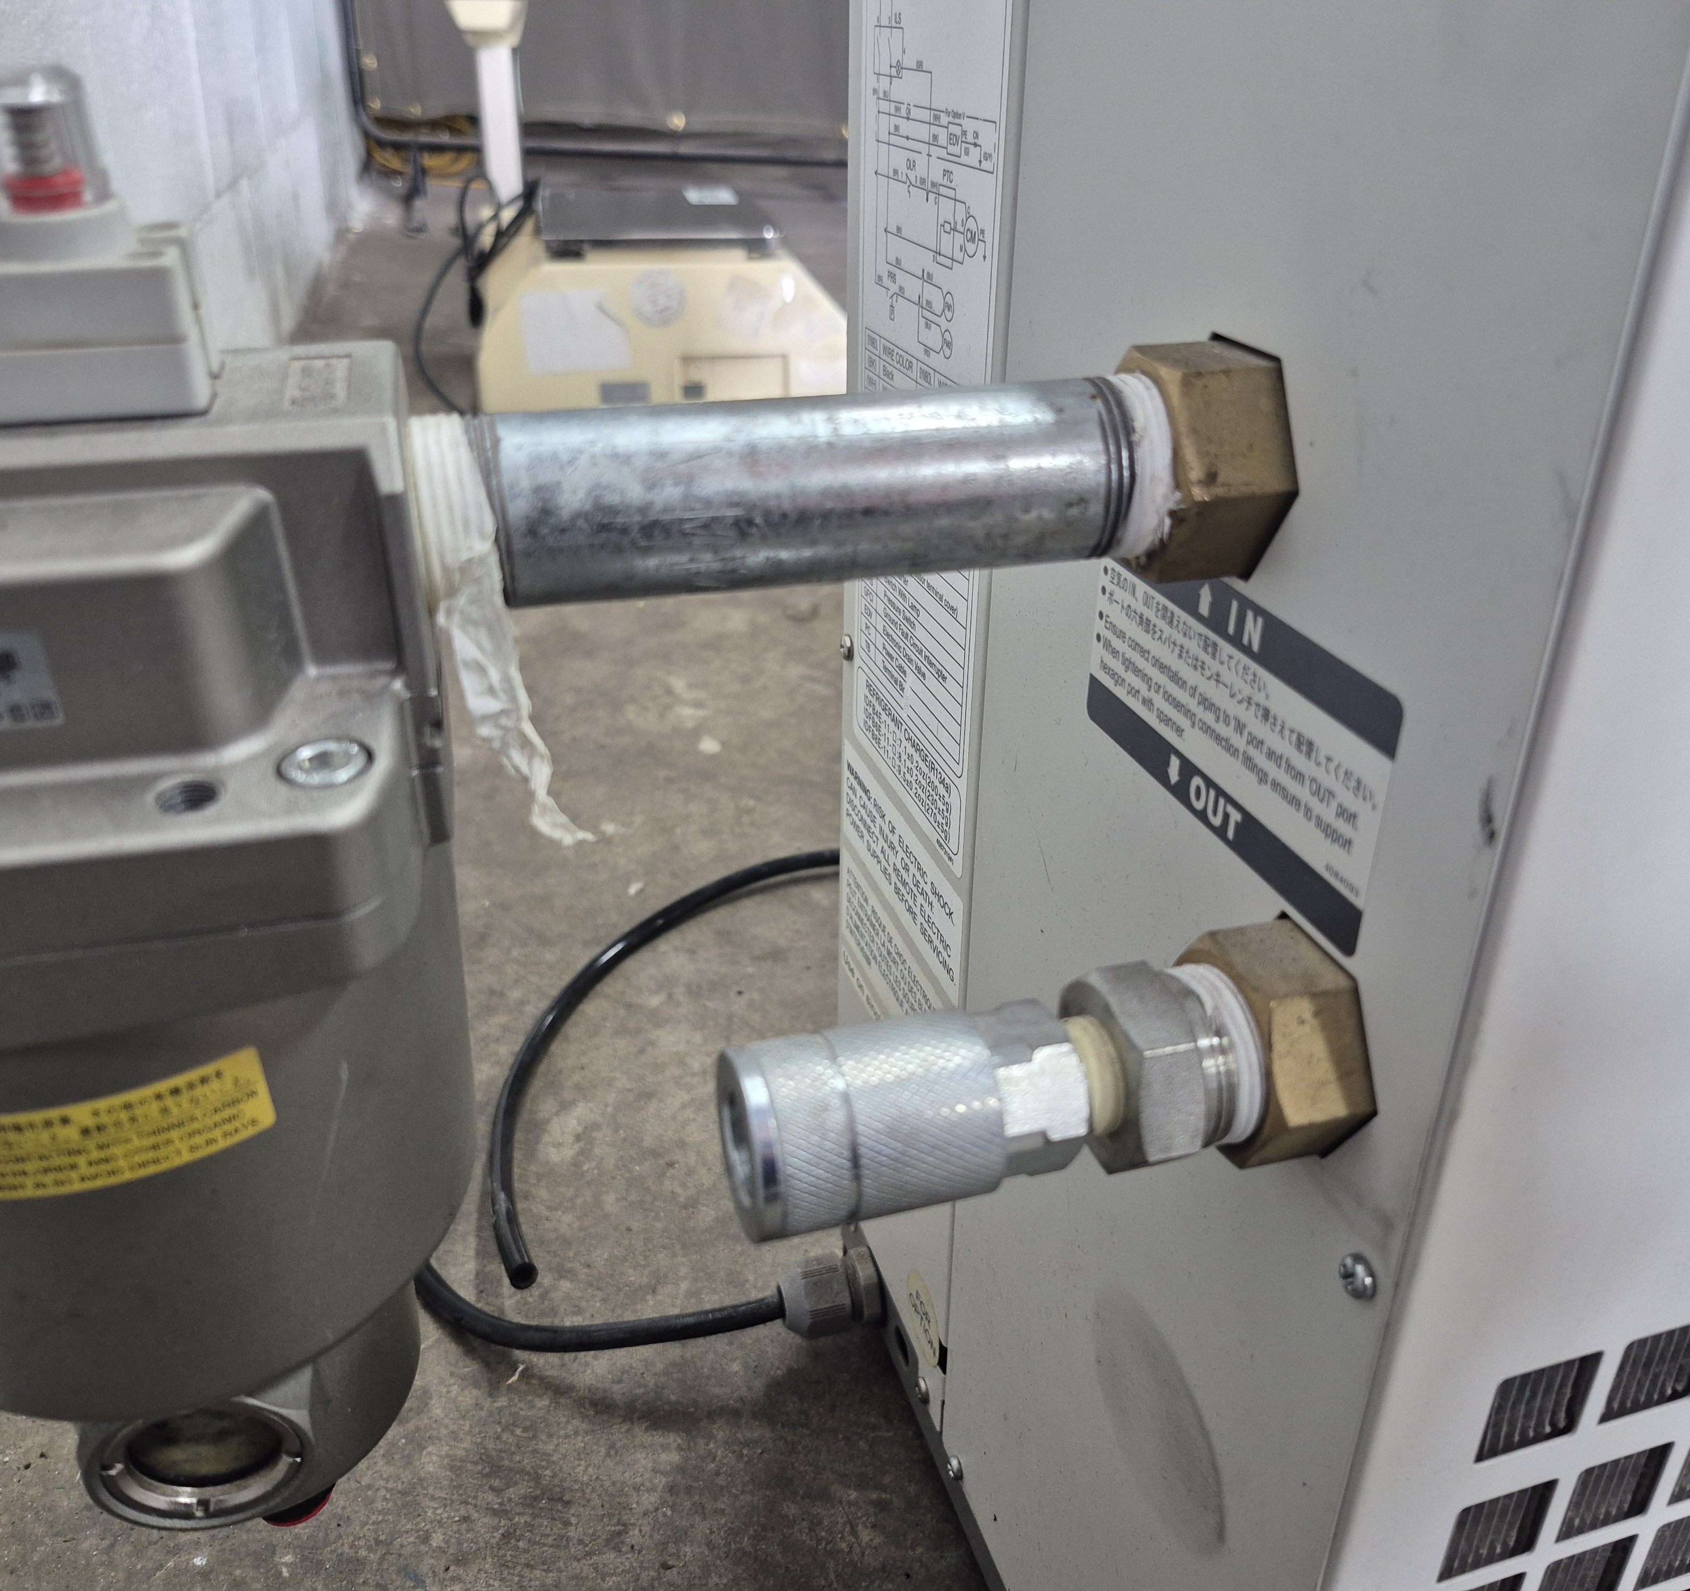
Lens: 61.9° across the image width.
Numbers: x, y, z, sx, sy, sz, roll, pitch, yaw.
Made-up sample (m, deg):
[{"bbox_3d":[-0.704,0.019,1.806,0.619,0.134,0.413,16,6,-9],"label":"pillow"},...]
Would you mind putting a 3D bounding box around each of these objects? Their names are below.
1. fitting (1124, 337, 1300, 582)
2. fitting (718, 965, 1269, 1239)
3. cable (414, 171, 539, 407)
[{"bbox_3d":[0.054,-0.052,0.222,0.018,0.032,0.037,-7,28,-14],"label":"fitting"},{"bbox_3d":[0.023,0.045,0.210,0.080,0.032,0.032,-7,28,-16],"label":"fitting"},{"bbox_3d":[-0.441,-0.596,1.680,0.150,0.260,0.130,0,29,0],"label":"cable"}]

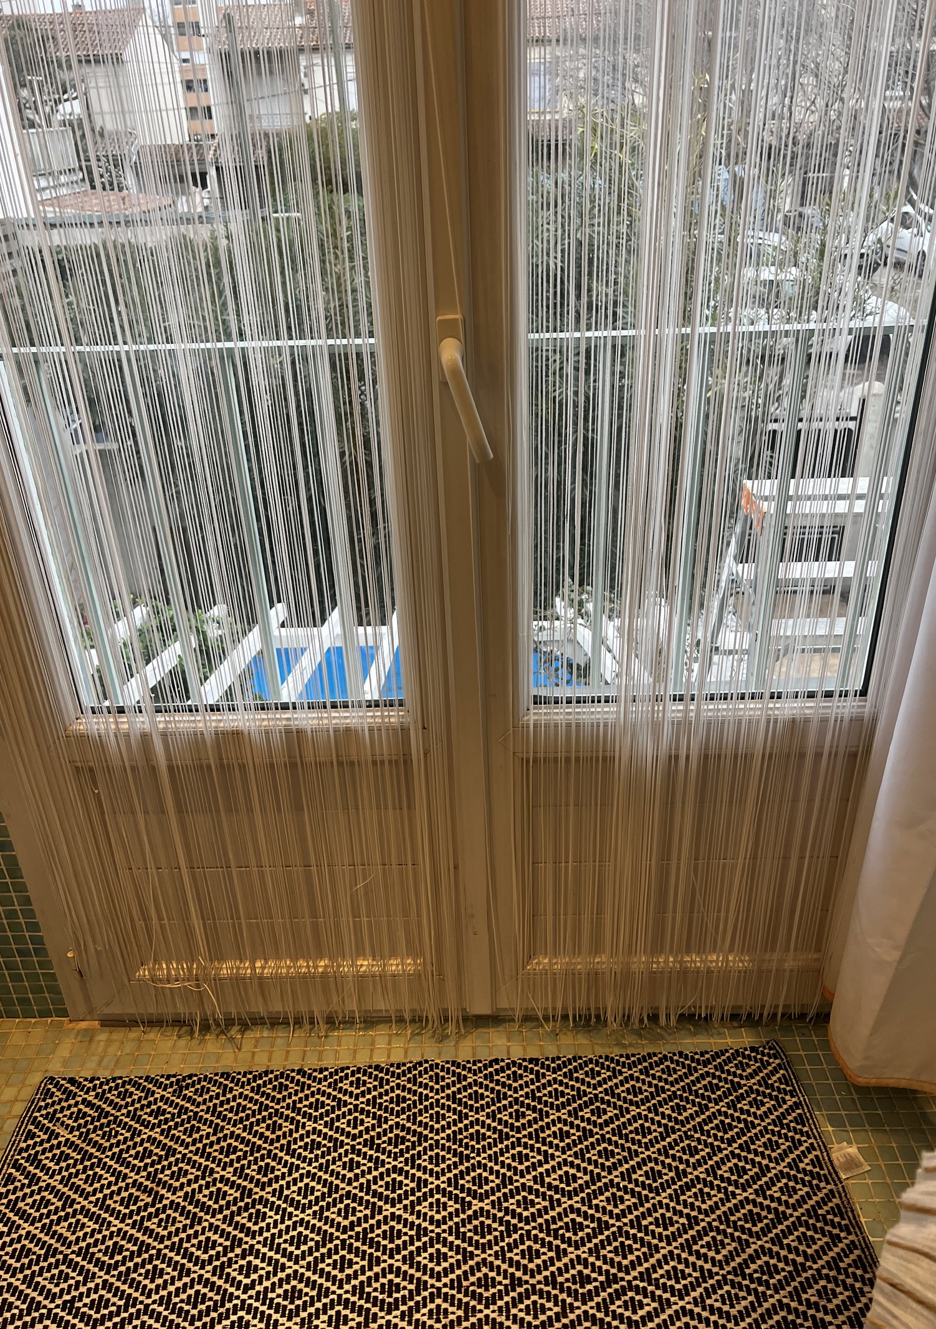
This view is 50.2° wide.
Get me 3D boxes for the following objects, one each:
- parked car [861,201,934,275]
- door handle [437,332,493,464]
[{"bbox_3d":[11.514,-10.524,24.648,1.700,1.450,4.100,-3,29,-1],"label":"parked car"},{"bbox_3d":[-0.001,-0.288,1.094,0.052,0.135,0.058,-2,29,1],"label":"door handle"}]

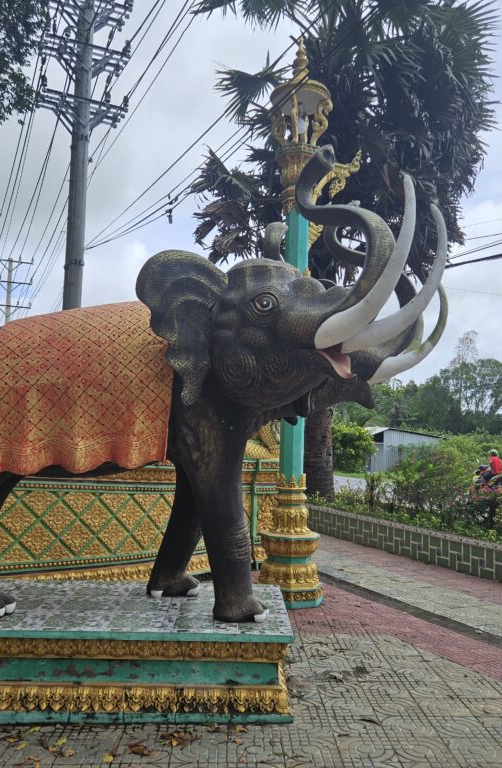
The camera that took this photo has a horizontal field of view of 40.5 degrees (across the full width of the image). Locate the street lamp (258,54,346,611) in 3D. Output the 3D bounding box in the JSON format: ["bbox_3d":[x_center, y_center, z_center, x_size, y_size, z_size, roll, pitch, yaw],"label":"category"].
[{"bbox_3d":[0.549,-0.798,7.377,0.860,6.180,0.760,2,-6,-2],"label":"street lamp"}]

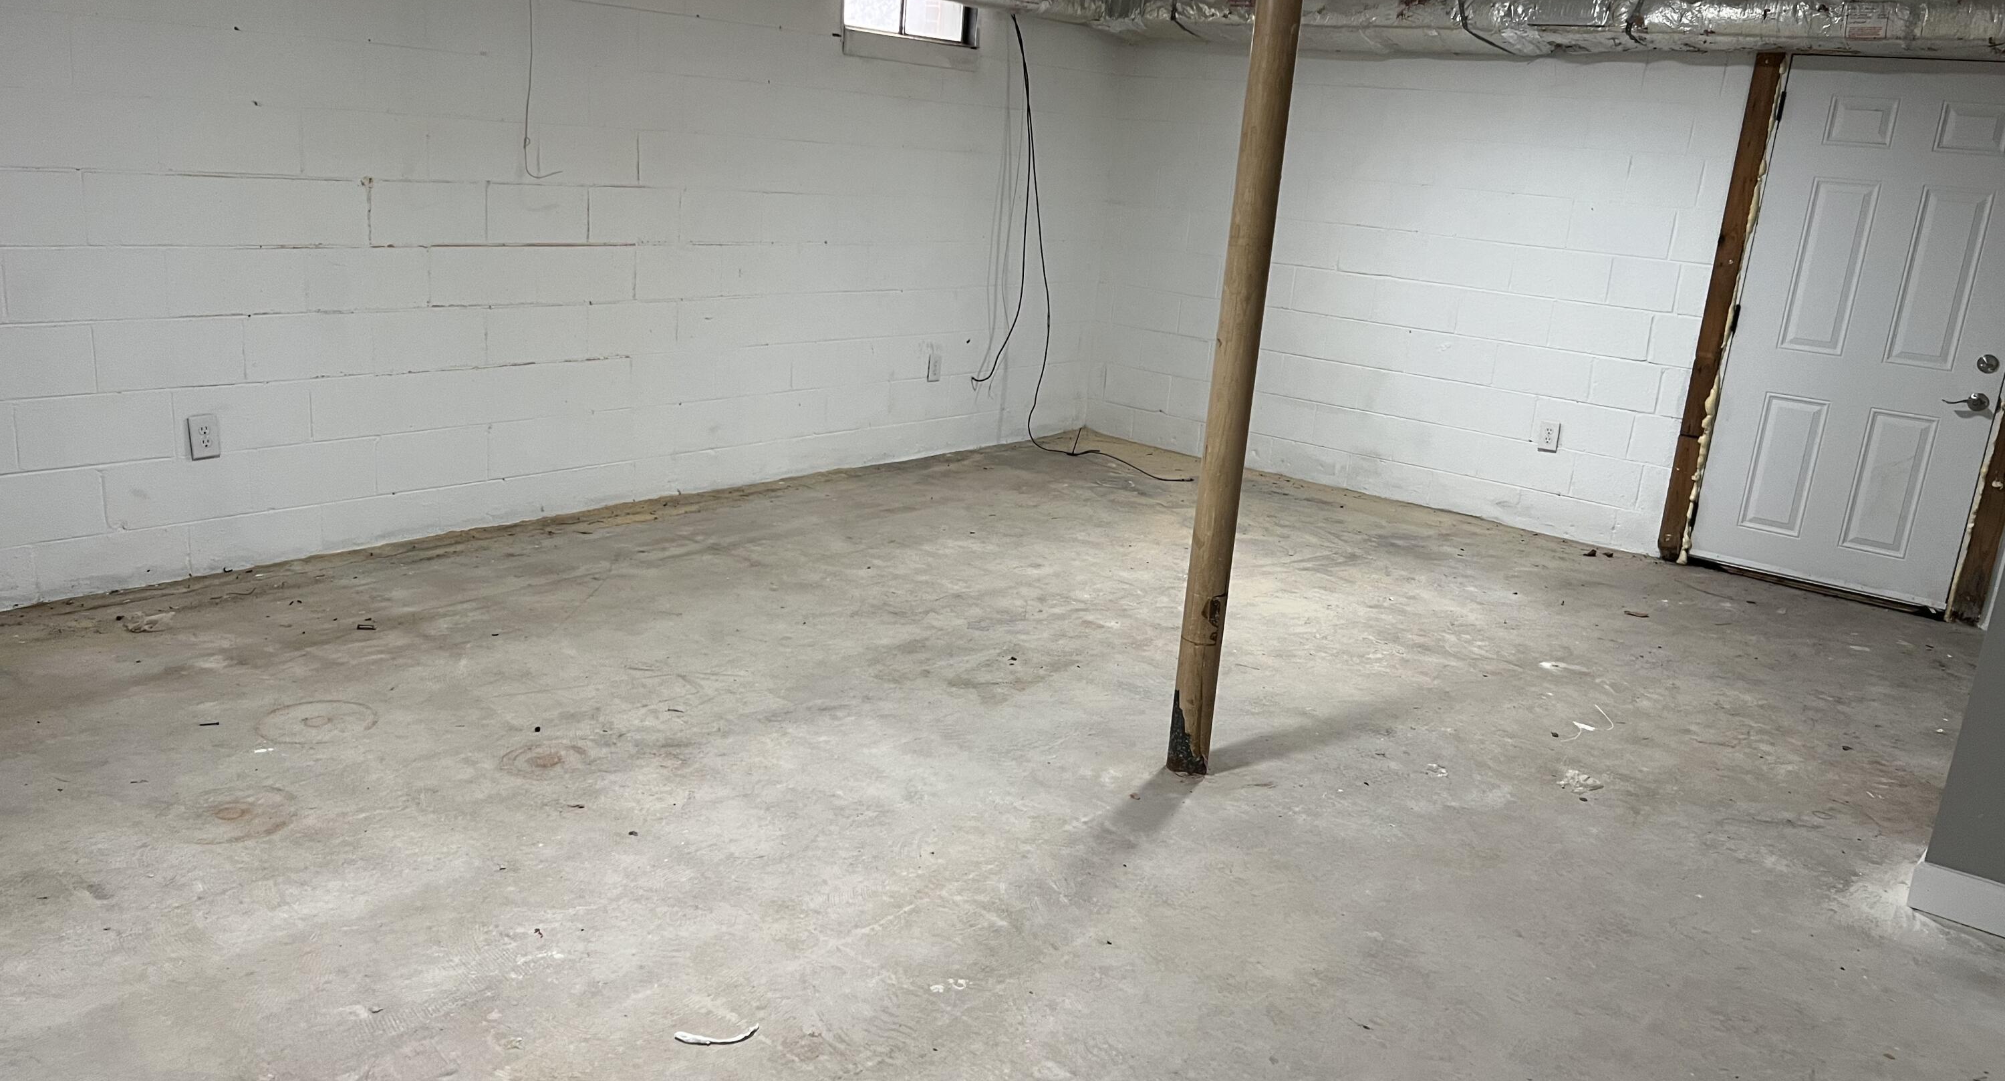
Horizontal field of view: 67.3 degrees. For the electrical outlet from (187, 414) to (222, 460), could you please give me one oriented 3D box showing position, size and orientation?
[{"bbox_3d":[-2.366,-0.306,4.468,0.014,0.127,0.081,16,19,37],"label":"electrical outlet"}]

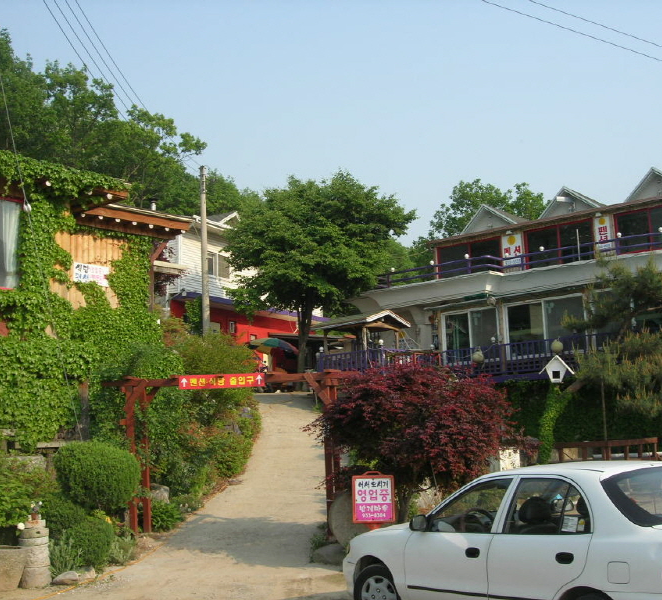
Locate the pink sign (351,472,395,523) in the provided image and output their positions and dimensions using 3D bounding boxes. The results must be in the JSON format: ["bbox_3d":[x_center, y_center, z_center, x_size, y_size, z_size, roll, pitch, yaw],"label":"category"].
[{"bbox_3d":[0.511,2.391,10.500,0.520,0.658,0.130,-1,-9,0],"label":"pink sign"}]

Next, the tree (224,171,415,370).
[{"bbox_3d":[-0.485,-0.906,37.000,8.089,9.100,7.600,-1,-9,0],"label":"tree"}]

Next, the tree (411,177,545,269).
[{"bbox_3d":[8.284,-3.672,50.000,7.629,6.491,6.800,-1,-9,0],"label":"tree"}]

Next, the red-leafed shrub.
[{"bbox_3d":[1.300,2.217,13.200,3.307,2.555,3.000,-1,-9,0],"label":"red-leafed shrub"}]

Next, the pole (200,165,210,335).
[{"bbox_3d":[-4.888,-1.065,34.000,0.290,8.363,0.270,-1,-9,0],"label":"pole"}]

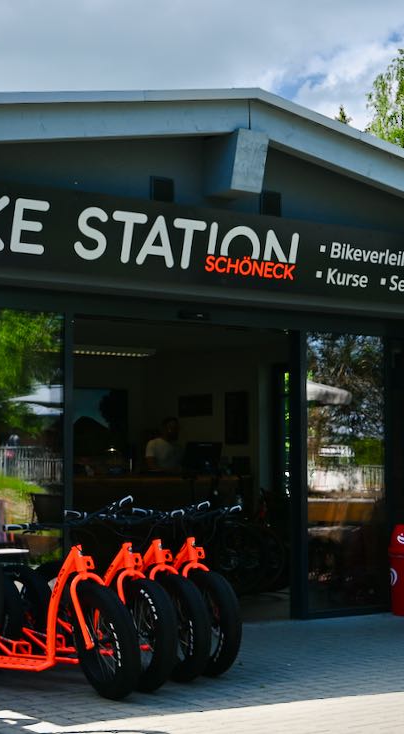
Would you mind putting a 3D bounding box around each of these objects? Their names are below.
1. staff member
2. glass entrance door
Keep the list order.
[{"bbox_3d":[-0.395,1.374,11.225,0.470,1.740,0.350,5,-7,-44],"label":"staff member"},{"bbox_3d":[1.218,0.906,9.332,0.980,2.340,0.070,3,-6,-31],"label":"glass entrance door"}]

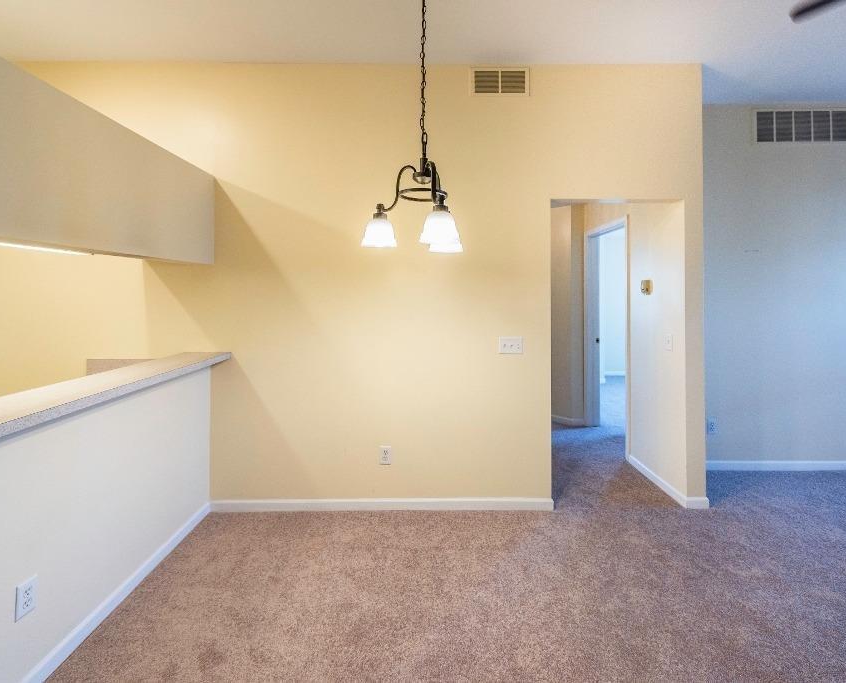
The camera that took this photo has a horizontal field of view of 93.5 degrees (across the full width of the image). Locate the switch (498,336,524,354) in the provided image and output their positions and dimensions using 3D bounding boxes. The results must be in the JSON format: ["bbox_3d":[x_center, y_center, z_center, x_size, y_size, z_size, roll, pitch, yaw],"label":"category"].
[{"bbox_3d":[0.592,0.026,2.675,0.162,0.119,0.014,0,4,0],"label":"switch"}]

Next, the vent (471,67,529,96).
[{"bbox_3d":[0.521,-1.745,2.670,0.393,0.195,0.025,0,4,0],"label":"vent"}]

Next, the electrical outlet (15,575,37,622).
[{"bbox_3d":[-1.418,0.919,1.430,0.012,0.121,0.077,0,4,0],"label":"electrical outlet"}]

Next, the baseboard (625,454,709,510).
[{"bbox_3d":[1.843,1.035,3.040,0.150,0.090,0.760,0,6,0],"label":"baseboard"}]

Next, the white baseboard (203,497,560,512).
[{"bbox_3d":[-0.271,1.097,2.670,2.300,0.090,0.020,0,4,0],"label":"white baseboard"}]

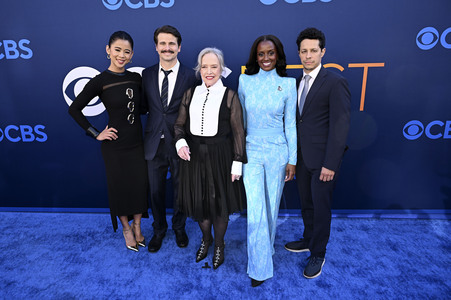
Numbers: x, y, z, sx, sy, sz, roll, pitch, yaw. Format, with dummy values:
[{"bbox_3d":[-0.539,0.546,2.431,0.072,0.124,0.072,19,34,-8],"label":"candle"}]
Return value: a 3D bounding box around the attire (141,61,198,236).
[{"bbox_3d":[-0.414,0.037,2.517,0.520,1.490,0.330,-2,14,-5],"label":"attire"}]

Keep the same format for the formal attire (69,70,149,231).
[{"bbox_3d":[-0.919,0.059,2.510,0.570,1.410,0.380,-7,15,-23],"label":"formal attire"}]

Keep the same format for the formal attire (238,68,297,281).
[{"bbox_3d":[0.288,0.176,2.132,0.430,1.445,0.440,1,14,8],"label":"formal attire"}]

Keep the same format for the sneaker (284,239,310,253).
[{"bbox_3d":[0.650,0.772,2.530,0.295,0.115,0.105,-2,14,-4],"label":"sneaker"}]

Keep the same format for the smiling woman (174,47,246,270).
[{"bbox_3d":[-0.093,0.084,2.242,0.510,1.615,0.410,1,14,8],"label":"smiling woman"}]

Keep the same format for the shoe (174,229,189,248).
[{"bbox_3d":[-0.391,0.750,2.705,0.105,0.115,0.295,-3,14,-10],"label":"shoe"}]

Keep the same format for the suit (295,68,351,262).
[{"bbox_3d":[0.637,0.117,2.233,0.490,1.450,0.370,8,16,33],"label":"suit"}]

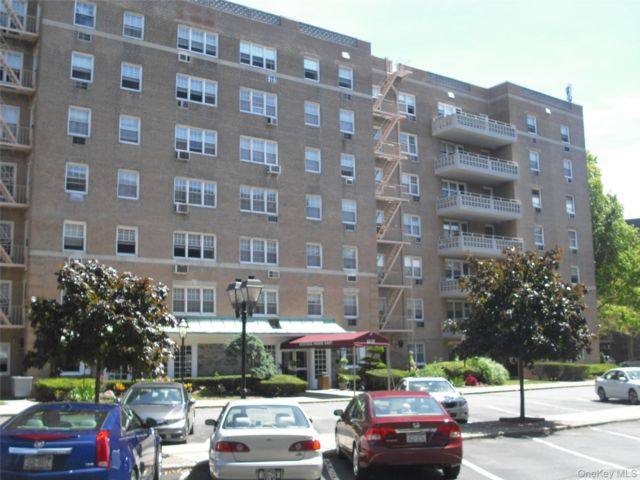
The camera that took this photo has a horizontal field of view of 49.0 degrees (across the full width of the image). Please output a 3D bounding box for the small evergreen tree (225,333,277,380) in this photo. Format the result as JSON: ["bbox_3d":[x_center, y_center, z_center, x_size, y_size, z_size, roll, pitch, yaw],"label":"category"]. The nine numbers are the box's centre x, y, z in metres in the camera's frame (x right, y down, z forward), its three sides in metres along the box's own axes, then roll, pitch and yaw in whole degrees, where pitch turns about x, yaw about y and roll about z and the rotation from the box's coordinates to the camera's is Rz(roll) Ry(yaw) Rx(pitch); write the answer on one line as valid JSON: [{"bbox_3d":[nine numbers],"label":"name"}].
[{"bbox_3d":[-3.360,5.980,34.000,2.500,3.000,2.400,-1,-10,0],"label":"small evergreen tree"}]

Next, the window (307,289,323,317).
[{"bbox_3d":[-0.292,3.663,39.859,1.063,1.384,0.150,5,-11,-33],"label":"window"}]

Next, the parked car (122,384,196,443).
[{"bbox_3d":[-4.300,4.486,18.600,1.780,1.440,4.500,0,-10,-8],"label":"parked car"}]

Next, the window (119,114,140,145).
[{"bbox_3d":[-9.535,-5.495,35.327,1.041,1.427,0.150,5,-11,-33],"label":"window"}]

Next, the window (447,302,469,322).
[{"bbox_3d":[9.459,4.855,47.881,2.044,1.402,0.150,5,-11,-33],"label":"window"}]

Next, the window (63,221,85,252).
[{"bbox_3d":[-11.508,-0.142,32.904,1.035,1.384,0.150,5,-11,-33],"label":"window"}]

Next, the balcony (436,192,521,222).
[{"bbox_3d":[11.130,-2.176,48.900,5.975,1.086,2.169,5,-11,-33],"label":"balcony"}]

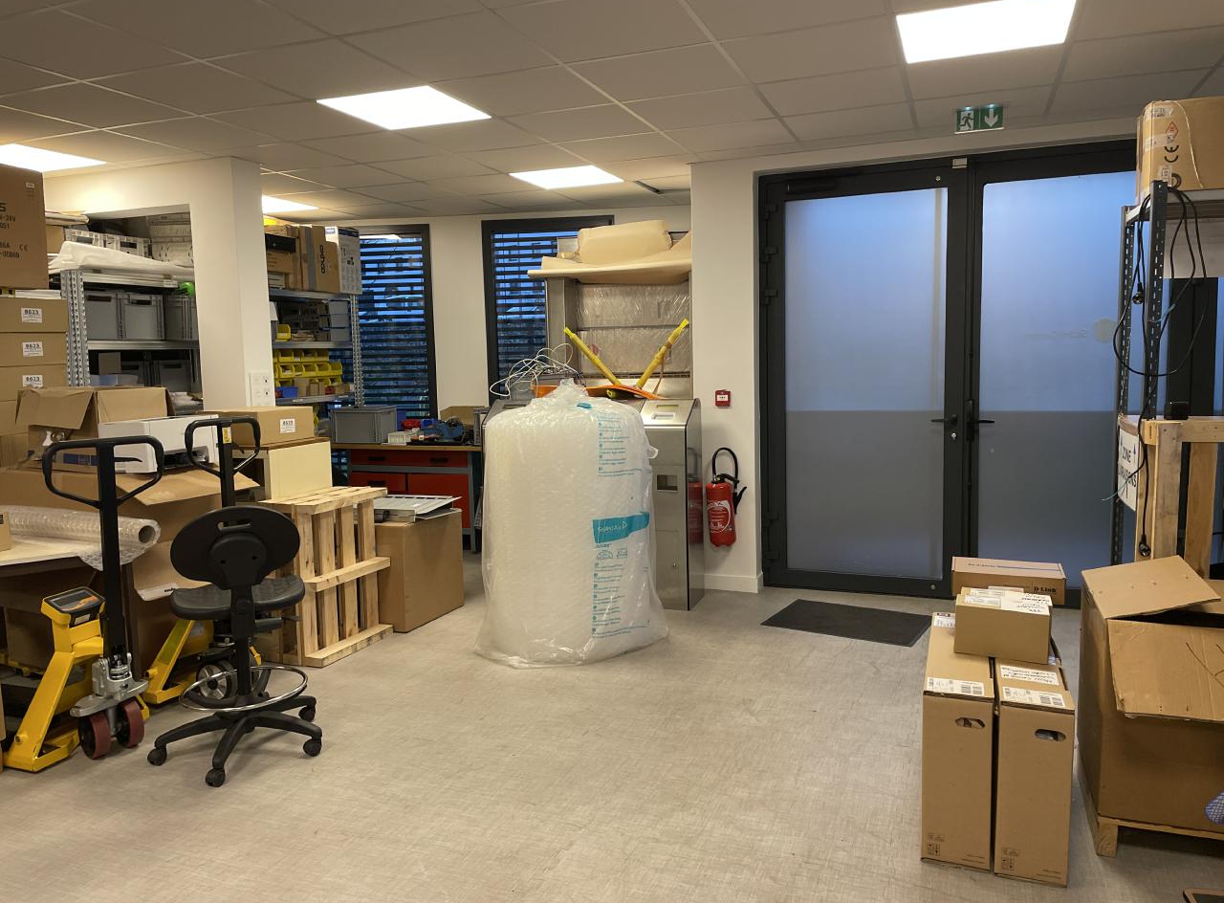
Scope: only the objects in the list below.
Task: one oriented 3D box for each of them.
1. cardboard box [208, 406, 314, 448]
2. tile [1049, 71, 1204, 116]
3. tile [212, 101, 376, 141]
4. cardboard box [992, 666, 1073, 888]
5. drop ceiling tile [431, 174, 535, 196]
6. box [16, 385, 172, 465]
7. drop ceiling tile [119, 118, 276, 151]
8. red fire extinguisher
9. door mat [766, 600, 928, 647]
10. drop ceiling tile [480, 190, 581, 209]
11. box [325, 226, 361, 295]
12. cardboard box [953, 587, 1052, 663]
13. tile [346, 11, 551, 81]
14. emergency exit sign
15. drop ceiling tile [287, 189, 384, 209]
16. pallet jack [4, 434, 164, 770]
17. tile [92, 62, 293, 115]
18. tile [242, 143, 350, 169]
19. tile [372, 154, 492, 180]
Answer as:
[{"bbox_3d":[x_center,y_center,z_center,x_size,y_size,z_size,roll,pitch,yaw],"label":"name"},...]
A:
[{"bbox_3d":[-1.882,-0.138,4.865,0.410,0.167,0.430,1,7,21],"label":"cardboard box"},{"bbox_3d":[2.313,-1.627,4.165,0.597,0.020,0.597,1,7,21],"label":"tile"},{"bbox_3d":[-1.471,-1.555,4.339,0.590,0.025,0.590,1,7,21],"label":"tile"},{"bbox_3d":[1.288,0.883,2.870,0.181,0.490,0.830,1,7,21],"label":"cardboard box"},{"bbox_3d":[-0.824,-1.748,6.008,0.590,0.025,0.590,1,7,21],"label":"drop ceiling tile"},{"bbox_3d":[-2.604,-0.115,4.617,0.580,0.380,0.420,2,7,27],"label":"box"},{"bbox_3d":[-2.037,-1.558,4.550,0.590,0.025,0.590,1,7,21],"label":"drop ceiling tile"},{"bbox_3d":[0.683,0.277,5.486,0.248,0.602,0.180,0,6,15],"label":"red fire extinguisher"},{"bbox_3d":[1.295,0.917,4.994,0.805,0.010,0.585,3,7,32],"label":"door mat"},{"bbox_3d":[-0.622,-1.813,6.564,0.597,0.020,0.597,1,7,21],"label":"drop ceiling tile"},{"bbox_3d":[-2.127,-1.457,7.122,0.240,0.490,0.265,1,7,21],"label":"box"},{"bbox_3d":[1.246,0.552,2.929,0.266,0.154,0.218,2,7,25],"label":"cardboard box"},{"bbox_3d":[-0.569,-1.465,3.352,0.590,0.025,0.590,1,7,21],"label":"tile"},{"bbox_3d":[1.739,-1.567,4.343,0.225,0.125,0.030,1,7,21],"label":"emergency exit sign"},{"bbox_3d":[-1.955,-1.766,6.423,0.600,0.025,0.600,1,7,21],"label":"drop ceiling tile"},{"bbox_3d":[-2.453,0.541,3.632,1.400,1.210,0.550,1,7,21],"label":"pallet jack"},{"bbox_3d":[-1.691,-1.490,3.780,0.597,0.020,0.597,1,7,21],"label":"tile"},{"bbox_3d":[-1.822,-1.625,5.095,0.600,0.025,0.600,1,7,21],"label":"tile"},{"bbox_3d":[-1.050,-1.684,5.450,0.597,0.020,0.597,1,7,21],"label":"tile"}]

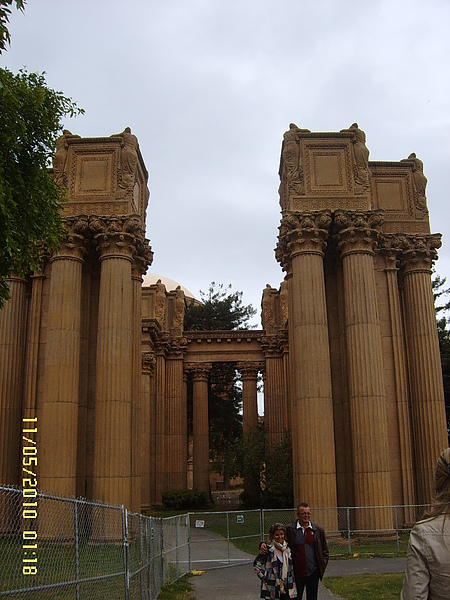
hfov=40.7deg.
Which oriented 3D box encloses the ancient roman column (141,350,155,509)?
[{"bbox_3d":[-7.311,11.653,55.469,1.870,14.050,1.870,-1,-15,0],"label":"ancient roman column"}]

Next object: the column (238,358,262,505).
[{"bbox_3d":[2.641,13.187,61.124,2.160,14.090,2.160,-1,-15,0],"label":"column"}]

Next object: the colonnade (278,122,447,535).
[{"bbox_3d":[7.315,1.531,33.038,9.250,20.920,6.100,0,-15,-3],"label":"colonnade"}]

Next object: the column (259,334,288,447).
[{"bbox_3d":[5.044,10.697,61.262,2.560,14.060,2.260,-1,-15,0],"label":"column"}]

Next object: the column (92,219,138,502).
[{"bbox_3d":[-5.713,3.693,31.361,2.400,16.600,2.400,-2,-15,3],"label":"column"}]

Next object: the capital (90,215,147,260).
[{"bbox_3d":[-5.901,-3.250,33.261,2.700,2.200,2.600,-2,-15,3],"label":"capital"}]

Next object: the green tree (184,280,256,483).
[{"bbox_3d":[-0.492,10.943,79.948,9.500,28.100,9.500,-1,-15,0],"label":"green tree"}]

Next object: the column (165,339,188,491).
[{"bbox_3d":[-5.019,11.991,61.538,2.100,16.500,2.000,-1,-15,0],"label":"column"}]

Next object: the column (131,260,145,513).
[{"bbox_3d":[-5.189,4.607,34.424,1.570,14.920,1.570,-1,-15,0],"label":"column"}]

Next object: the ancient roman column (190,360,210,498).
[{"bbox_3d":[-2.422,12.998,61.197,2.070,13.380,2.070,-1,-15,0],"label":"ancient roman column"}]

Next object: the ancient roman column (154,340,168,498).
[{"bbox_3d":[-6.235,11.482,59.609,1.400,16.500,1.300,-1,-15,0],"label":"ancient roman column"}]

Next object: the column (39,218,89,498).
[{"bbox_3d":[-8.406,3.762,31.457,2.400,16.600,2.400,-2,-15,3],"label":"column"}]

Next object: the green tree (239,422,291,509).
[{"bbox_3d":[3.546,14.520,53.135,4.720,7.090,4.230,-1,-15,0],"label":"green tree"}]

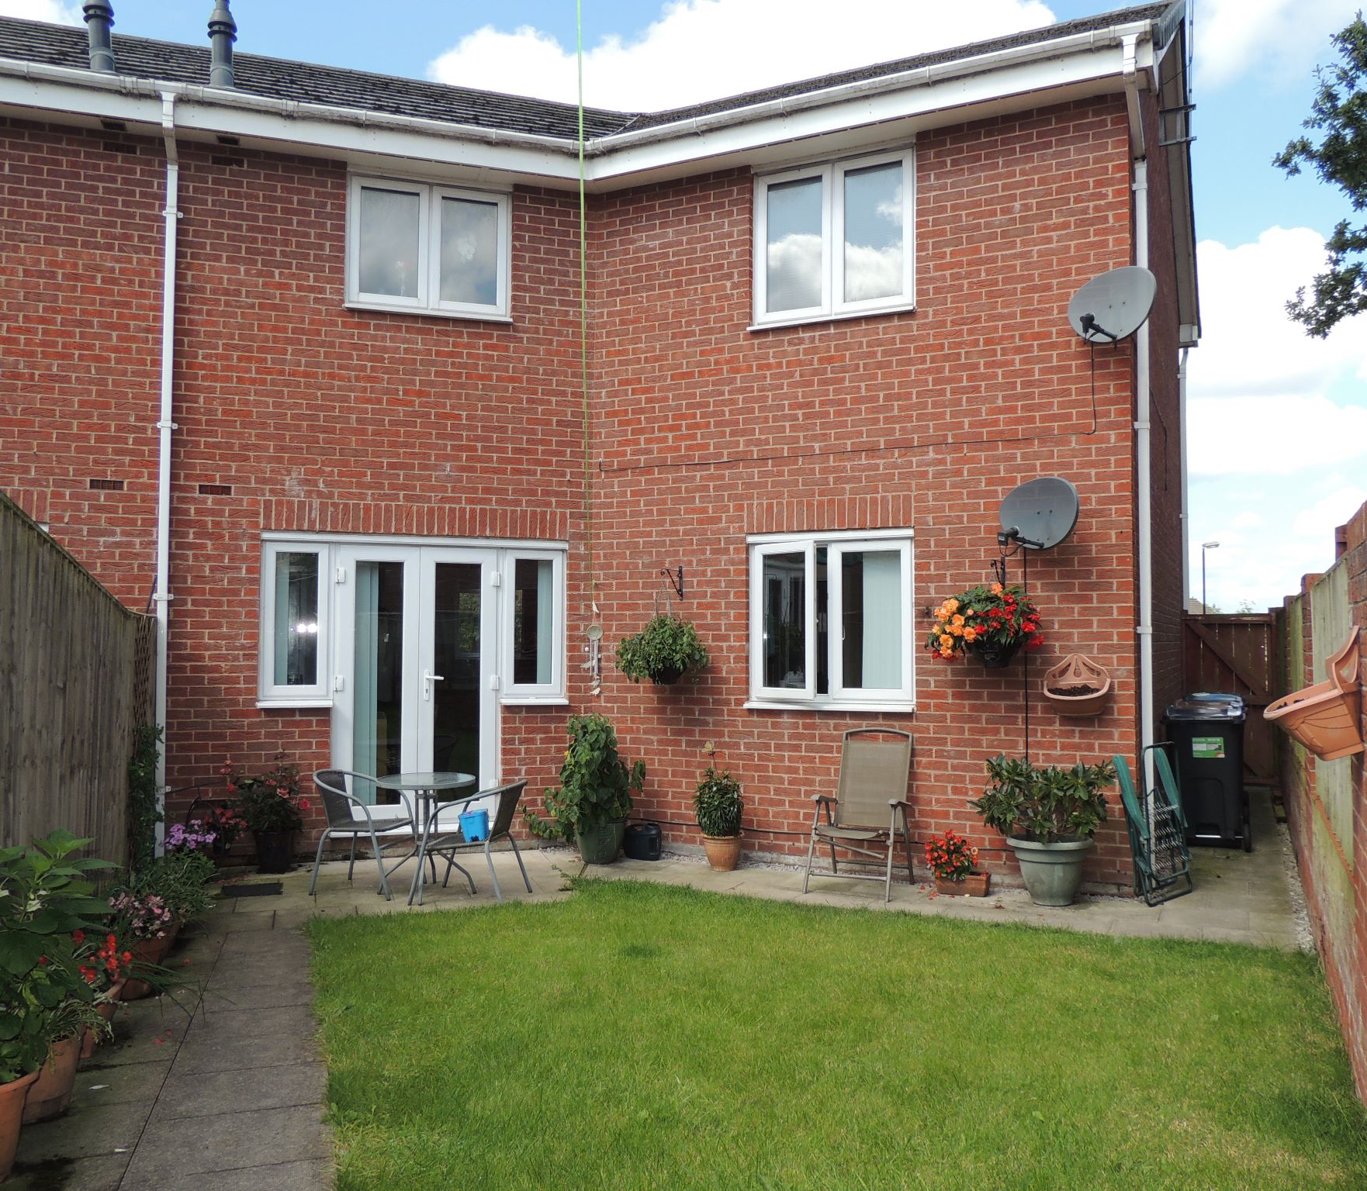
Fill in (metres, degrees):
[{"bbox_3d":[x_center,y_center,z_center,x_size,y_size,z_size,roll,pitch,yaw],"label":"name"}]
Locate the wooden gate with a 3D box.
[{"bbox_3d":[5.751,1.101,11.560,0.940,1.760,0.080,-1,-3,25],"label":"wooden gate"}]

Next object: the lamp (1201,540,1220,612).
[{"bbox_3d":[20.135,0.642,41.977,0.720,5.300,0.280,0,-2,15],"label":"lamp"}]

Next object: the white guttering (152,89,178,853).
[{"bbox_3d":[-3.400,-0.743,7.234,0.120,5.050,0.280,1,-3,-18],"label":"white guttering"}]

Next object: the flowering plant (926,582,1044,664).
[{"bbox_3d":[1.842,0.163,6.727,0.700,0.500,0.520,-1,-3,25],"label":"flowering plant"}]

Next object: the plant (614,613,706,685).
[{"bbox_3d":[-0.150,0.364,7.606,0.630,0.480,0.570,-1,-3,26],"label":"plant"}]

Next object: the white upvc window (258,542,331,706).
[{"bbox_3d":[-2.656,0.199,7.532,0.455,1.120,0.100,1,-2,-18],"label":"white upvc window"}]

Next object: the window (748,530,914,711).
[{"bbox_3d":[0.974,0.177,7.449,1.200,1.210,0.130,-1,-3,25],"label":"window"}]

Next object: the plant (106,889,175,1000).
[{"bbox_3d":[-2.350,1.483,4.750,0.370,0.440,0.370,1,-3,-18],"label":"plant"}]

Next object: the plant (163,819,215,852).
[{"bbox_3d":[-3.121,1.527,6.969,0.340,0.230,0.280,1,-2,-18],"label":"plant"}]

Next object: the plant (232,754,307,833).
[{"bbox_3d":[-2.797,1.342,7.420,0.480,0.510,0.420,1,-2,-19],"label":"plant"}]

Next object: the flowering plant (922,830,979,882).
[{"bbox_3d":[1.618,1.569,6.649,0.330,0.320,0.270,-1,-3,26],"label":"flowering plant"}]

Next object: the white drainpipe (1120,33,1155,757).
[{"bbox_3d":[2.739,-0.747,6.585,0.150,5.000,0.450,-1,-3,25],"label":"white drainpipe"}]

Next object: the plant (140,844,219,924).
[{"bbox_3d":[-2.739,1.573,5.980,0.430,0.430,0.430,1,-2,-19],"label":"plant"}]

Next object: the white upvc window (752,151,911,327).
[{"bbox_3d":[1.010,-2.420,7.536,1.180,1.100,0.100,-1,-2,26],"label":"white upvc window"}]

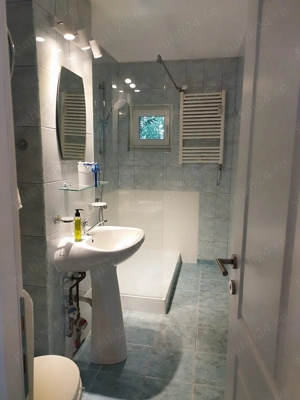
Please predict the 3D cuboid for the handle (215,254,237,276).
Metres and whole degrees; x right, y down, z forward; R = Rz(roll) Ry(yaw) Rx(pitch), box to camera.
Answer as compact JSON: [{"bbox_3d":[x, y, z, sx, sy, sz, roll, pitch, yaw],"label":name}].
[{"bbox_3d":[0.264,0.219,1.035,0.064,0.052,0.133,0,10,-1],"label":"handle"}]

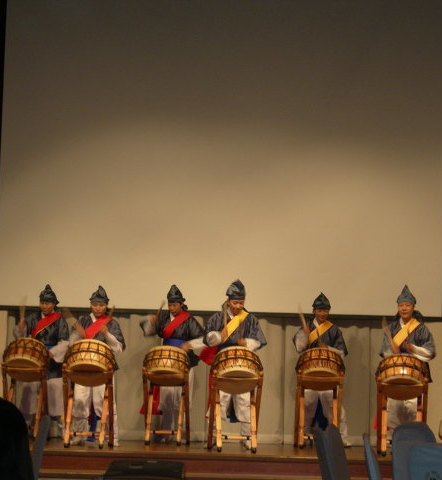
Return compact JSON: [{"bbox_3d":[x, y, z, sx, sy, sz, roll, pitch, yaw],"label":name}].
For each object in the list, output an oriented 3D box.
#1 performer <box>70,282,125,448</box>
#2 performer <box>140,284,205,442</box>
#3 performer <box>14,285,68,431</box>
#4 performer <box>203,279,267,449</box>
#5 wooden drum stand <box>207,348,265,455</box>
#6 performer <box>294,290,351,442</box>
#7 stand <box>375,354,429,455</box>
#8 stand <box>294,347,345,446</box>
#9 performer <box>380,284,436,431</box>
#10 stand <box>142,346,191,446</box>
[{"bbox_3d":[-1.256,1.284,17.300,0.540,1.630,0.500,1,-5,5],"label":"performer"},{"bbox_3d":[-0.527,1.341,18.500,0.650,1.700,0.500,1,-5,10],"label":"performer"},{"bbox_3d":[-1.942,1.320,18.400,0.550,1.670,0.500,1,-5,11],"label":"performer"},{"bbox_3d":[0.146,1.252,17.100,0.640,1.710,0.500,2,-5,0],"label":"performer"},{"bbox_3d":[0.130,1.574,16.827,0.550,1.040,0.560,2,-5,-5],"label":"wooden drum stand"},{"bbox_3d":[1.099,1.406,18.500,0.600,1.670,0.500,2,-5,1],"label":"performer"},{"bbox_3d":[1.805,1.643,16.909,0.530,1.007,0.560,1,-5,6],"label":"stand"},{"bbox_3d":[1.064,1.687,18.205,0.530,1.093,0.560,1,-5,2],"label":"stand"},{"bbox_3d":[1.897,1.307,17.300,0.570,1.700,0.500,1,-5,5],"label":"performer"},{"bbox_3d":[-0.580,1.660,18.100,0.510,1.040,0.520,1,-5,5],"label":"stand"}]

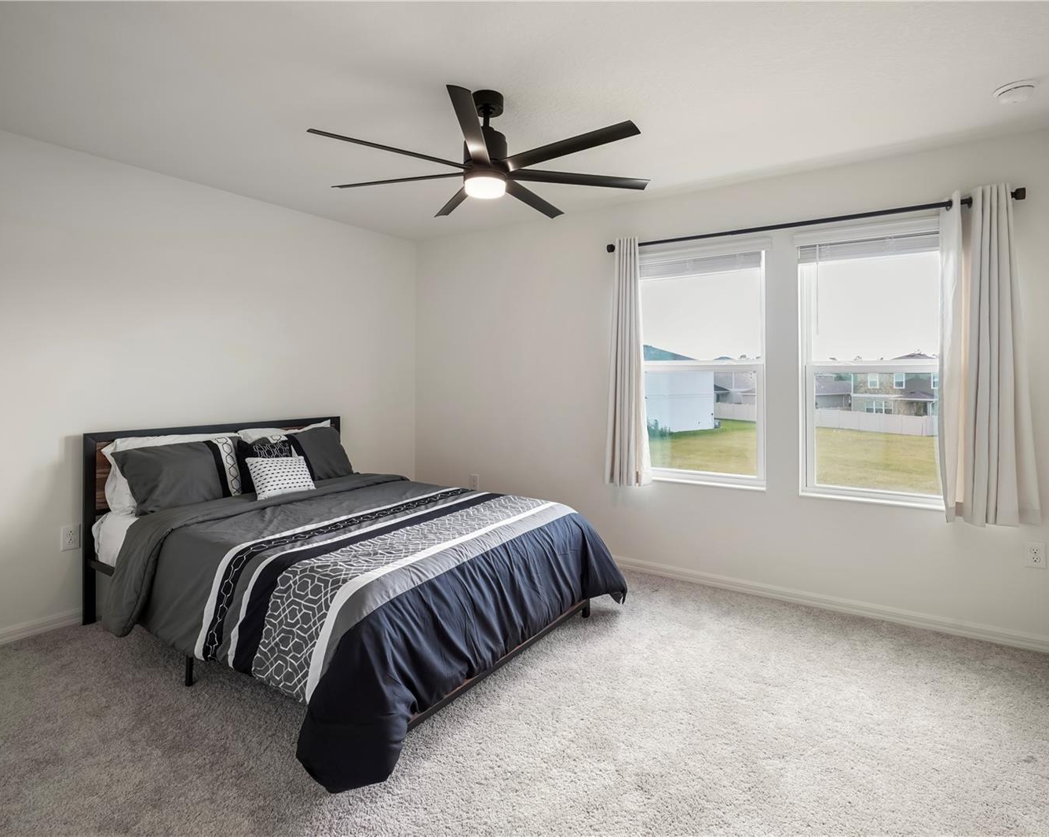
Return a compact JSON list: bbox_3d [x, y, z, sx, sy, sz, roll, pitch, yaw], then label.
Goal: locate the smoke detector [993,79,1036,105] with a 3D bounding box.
[{"bbox_3d":[1.951,-1.297,2.222,0.134,0.040,0.134,2,3,34],"label":"smoke detector"}]

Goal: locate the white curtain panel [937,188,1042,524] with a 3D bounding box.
[{"bbox_3d":[2.196,-0.292,2.642,0.365,1.610,0.130,2,3,34],"label":"white curtain panel"}]

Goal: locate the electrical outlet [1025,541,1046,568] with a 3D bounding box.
[{"bbox_3d":[2.388,0.641,2.606,0.073,0.122,0.012,2,3,34],"label":"electrical outlet"}]

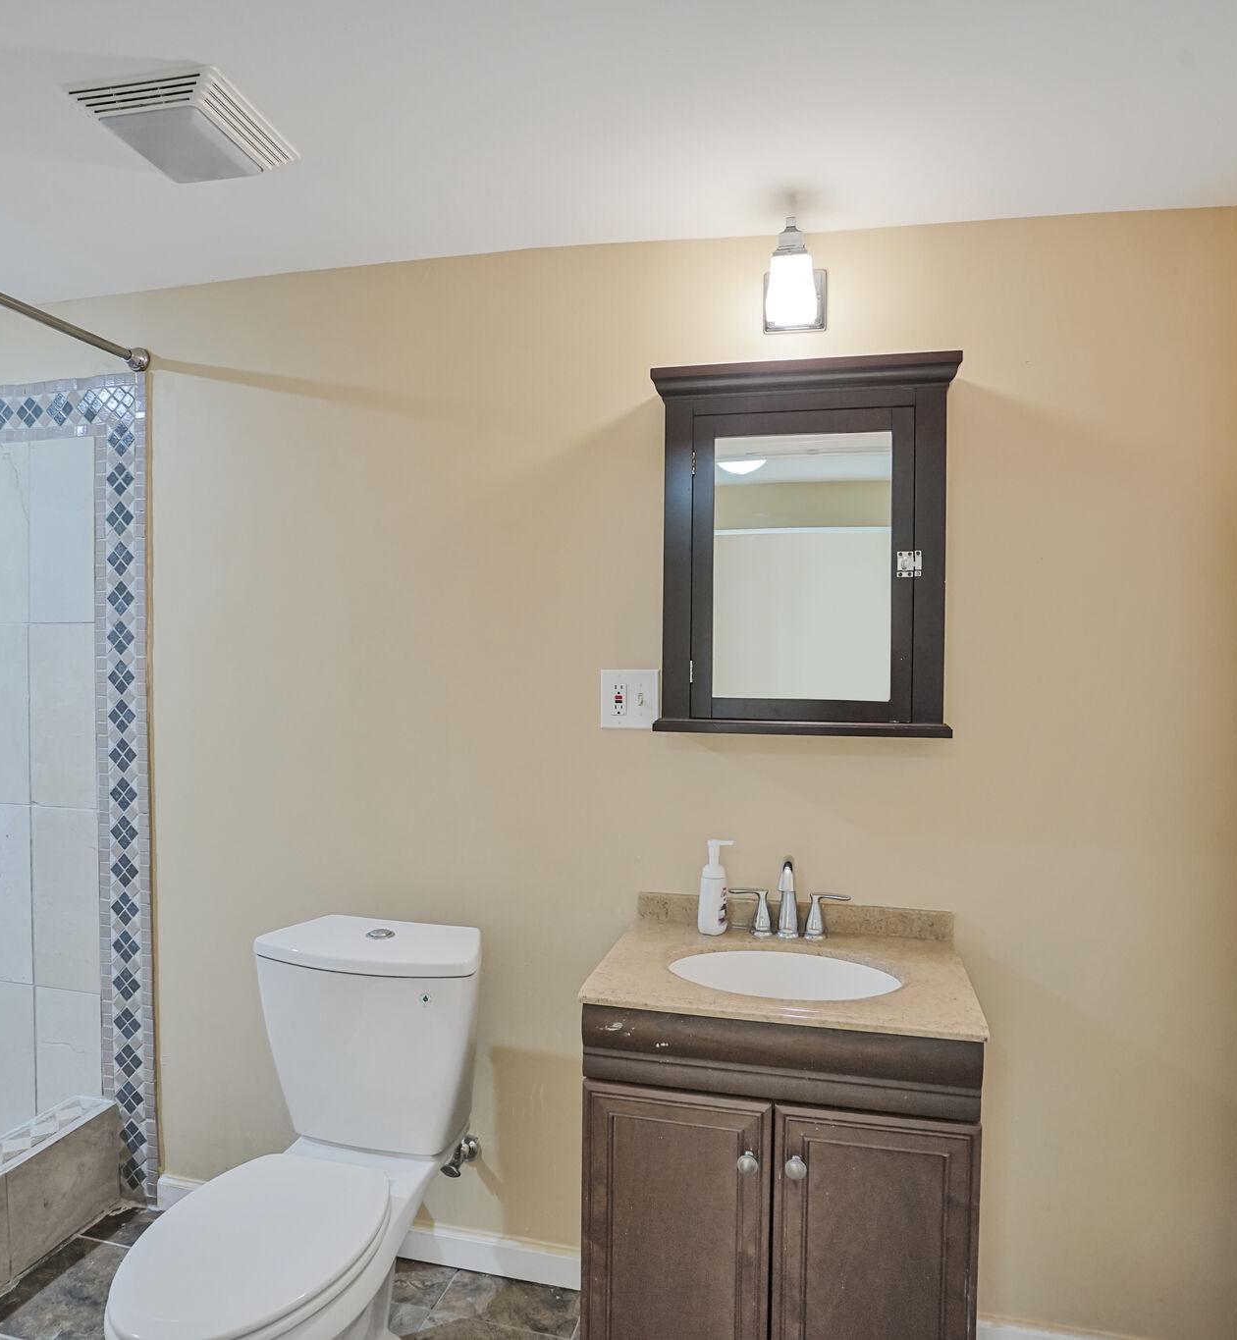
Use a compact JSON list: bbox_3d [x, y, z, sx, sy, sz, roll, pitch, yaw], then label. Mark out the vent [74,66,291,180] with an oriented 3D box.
[{"bbox_3d":[-0.718,-0.890,1.492,0.262,0.040,0.258,0,1,10],"label":"vent"}]

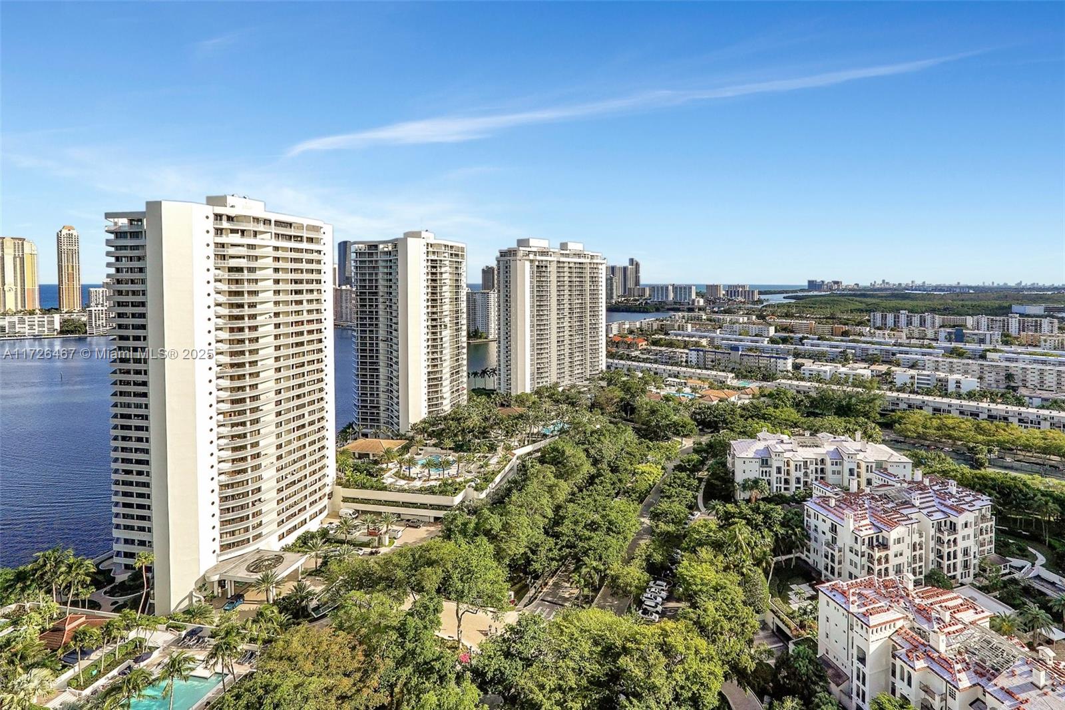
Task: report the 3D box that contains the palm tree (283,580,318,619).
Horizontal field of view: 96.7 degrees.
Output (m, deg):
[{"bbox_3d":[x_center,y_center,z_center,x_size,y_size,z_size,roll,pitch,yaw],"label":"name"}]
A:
[{"bbox_3d":[-50.032,52.765,102.000,7.100,7.600,7.000,-2,6,-26],"label":"palm tree"}]

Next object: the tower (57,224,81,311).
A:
[{"bbox_3d":[-1028.000,-183.000,1050.000,34.000,193.000,32.000,5,8,37],"label":"tower"}]

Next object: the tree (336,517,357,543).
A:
[{"bbox_3d":[-51.474,48.438,131.000,5.500,7.000,5.400,-2,5,-21],"label":"tree"}]

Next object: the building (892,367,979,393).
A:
[{"bbox_3d":[272.011,17.425,320.000,43.000,12.000,17.000,4,7,41],"label":"building"}]

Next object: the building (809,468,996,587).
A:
[{"bbox_3d":[91.100,42.750,118.800,47.000,18.500,22.000,-2,7,-17],"label":"building"}]

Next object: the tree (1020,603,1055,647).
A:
[{"bbox_3d":[96.600,52.000,90.800,7.300,7.800,7.300,-6,9,-42],"label":"tree"}]

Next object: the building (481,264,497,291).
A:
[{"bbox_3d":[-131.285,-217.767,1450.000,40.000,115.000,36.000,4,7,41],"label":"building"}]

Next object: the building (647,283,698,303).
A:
[{"bbox_3d":[518.000,-224.000,1750.000,168.000,66.000,50.000,4,7,29],"label":"building"}]

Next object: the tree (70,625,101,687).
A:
[{"bbox_3d":[-78.100,53.000,82.500,5.600,9.400,5.600,-6,9,-43],"label":"tree"}]

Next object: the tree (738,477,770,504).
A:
[{"bbox_3d":[68.400,43.500,146.000,8.800,9.400,8.800,3,7,25],"label":"tree"}]

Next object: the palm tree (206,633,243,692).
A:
[{"bbox_3d":[-54.243,54.342,83.500,6.500,9.200,6.200,-3,6,-33],"label":"palm tree"}]

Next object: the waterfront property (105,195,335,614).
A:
[{"bbox_3d":[-85.200,7.000,132.000,38.500,92.000,47.000,2,4,27],"label":"waterfront property"}]

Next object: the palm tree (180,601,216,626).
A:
[{"bbox_3d":[-68.200,52.800,96.400,7.000,5.600,7.000,-5,8,-35],"label":"palm tree"}]

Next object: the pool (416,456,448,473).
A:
[{"bbox_3d":[-34.400,37.900,164.000,12.000,1.200,15.000,0,6,0],"label":"pool"}]

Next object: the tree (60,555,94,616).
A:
[{"bbox_3d":[-97.040,49.586,101.000,7.200,12.300,7.000,-5,7,-44],"label":"tree"}]

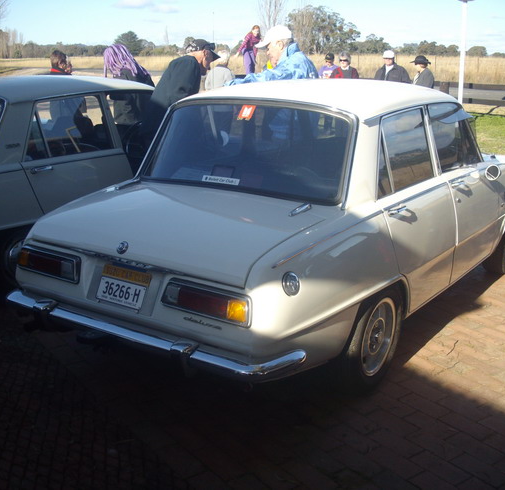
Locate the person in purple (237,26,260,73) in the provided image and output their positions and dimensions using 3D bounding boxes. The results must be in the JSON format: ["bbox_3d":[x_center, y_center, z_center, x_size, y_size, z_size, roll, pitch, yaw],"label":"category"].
[{"bbox_3d":[-0.101,-4.825,17.677,0.500,1.400,0.500,10,17,32],"label":"person in purple"}]

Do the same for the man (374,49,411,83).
[{"bbox_3d":[2.329,-2.349,11.614,0.540,1.700,0.340,7,16,24],"label":"man"}]

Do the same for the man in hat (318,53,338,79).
[{"bbox_3d":[1.373,-2.612,12.608,0.480,1.650,0.320,2,15,6],"label":"man in hat"}]

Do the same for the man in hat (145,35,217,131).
[{"bbox_3d":[-0.476,-0.608,4.957,0.620,1.640,0.520,-4,15,-17],"label":"man in hat"}]

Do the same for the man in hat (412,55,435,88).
[{"bbox_3d":[3.057,-2.505,12.408,0.340,1.650,0.480,-9,17,-32],"label":"man in hat"}]

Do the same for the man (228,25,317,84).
[{"bbox_3d":[0.202,-0.781,5.421,0.680,1.750,0.520,1,15,3],"label":"man"}]

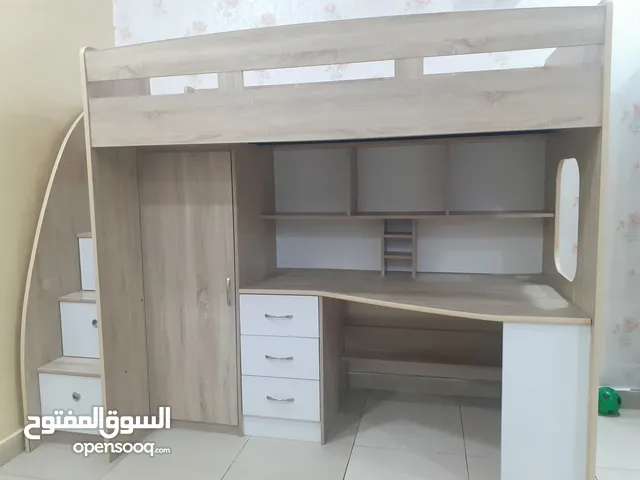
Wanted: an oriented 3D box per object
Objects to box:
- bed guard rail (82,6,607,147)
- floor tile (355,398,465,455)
[{"bbox_3d":[0.093,-0.640,2.309,1.988,0.422,0.964,0,6,13],"label":"bed guard rail"},{"bbox_3d":[0.465,0.941,2.531,0.498,0.010,0.498,0,6,13],"label":"floor tile"}]

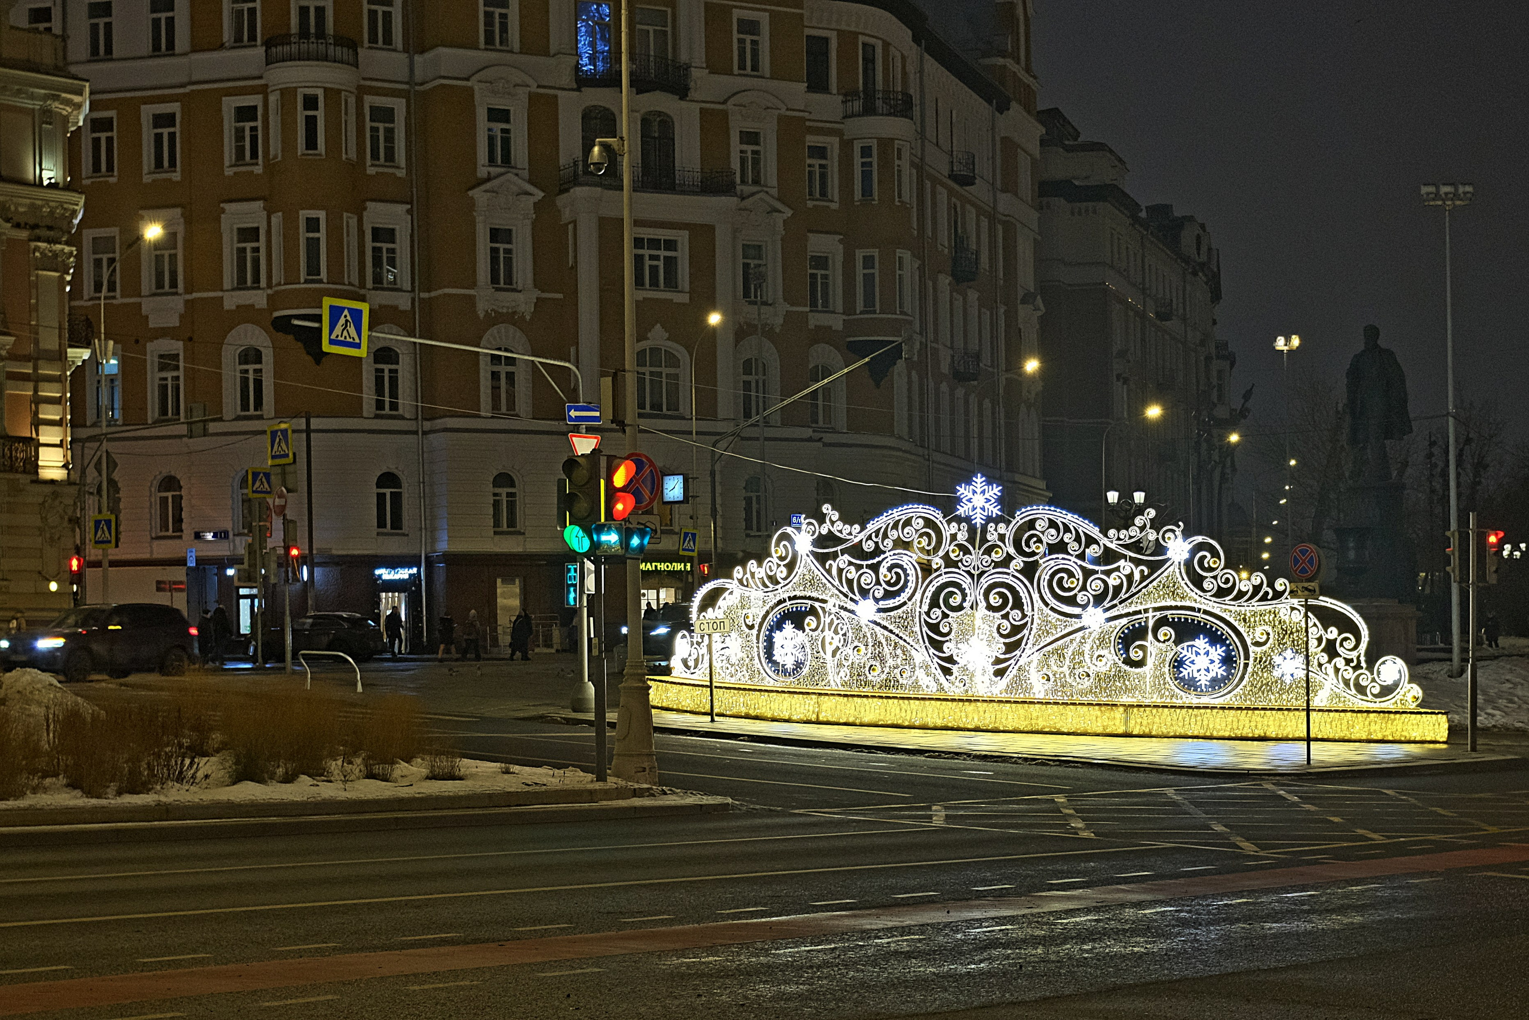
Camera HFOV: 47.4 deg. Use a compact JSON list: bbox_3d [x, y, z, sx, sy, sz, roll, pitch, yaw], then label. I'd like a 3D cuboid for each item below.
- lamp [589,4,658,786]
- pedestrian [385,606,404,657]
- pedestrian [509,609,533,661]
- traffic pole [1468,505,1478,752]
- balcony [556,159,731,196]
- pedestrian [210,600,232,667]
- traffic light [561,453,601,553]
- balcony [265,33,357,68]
[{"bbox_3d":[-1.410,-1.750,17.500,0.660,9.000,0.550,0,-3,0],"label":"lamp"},{"bbox_3d":[-12.739,4.195,60.000,0.600,1.760,0.500,0,-3,-8],"label":"pedestrian"},{"bbox_3d":[-8.139,4.176,58.300,0.650,1.710,0.580,0,-3,0],"label":"pedestrian"},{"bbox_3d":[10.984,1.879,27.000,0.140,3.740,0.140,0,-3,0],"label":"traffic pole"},{"bbox_3d":[-3.973,-11.185,58.800,5.700,0.920,1.100,0,-2,-18],"label":"balcony"},{"bbox_3d":[-14.514,3.331,46.500,0.580,1.740,0.420,0,-2,-23],"label":"pedestrian"},{"bbox_3d":[-1.648,-0.059,15.600,0.260,0.890,0.260,-2,-2,35],"label":"traffic light"},{"bbox_3d":[-14.546,-14.726,55.800,2.800,0.980,1.000,-1,-2,-5],"label":"balcony"}]

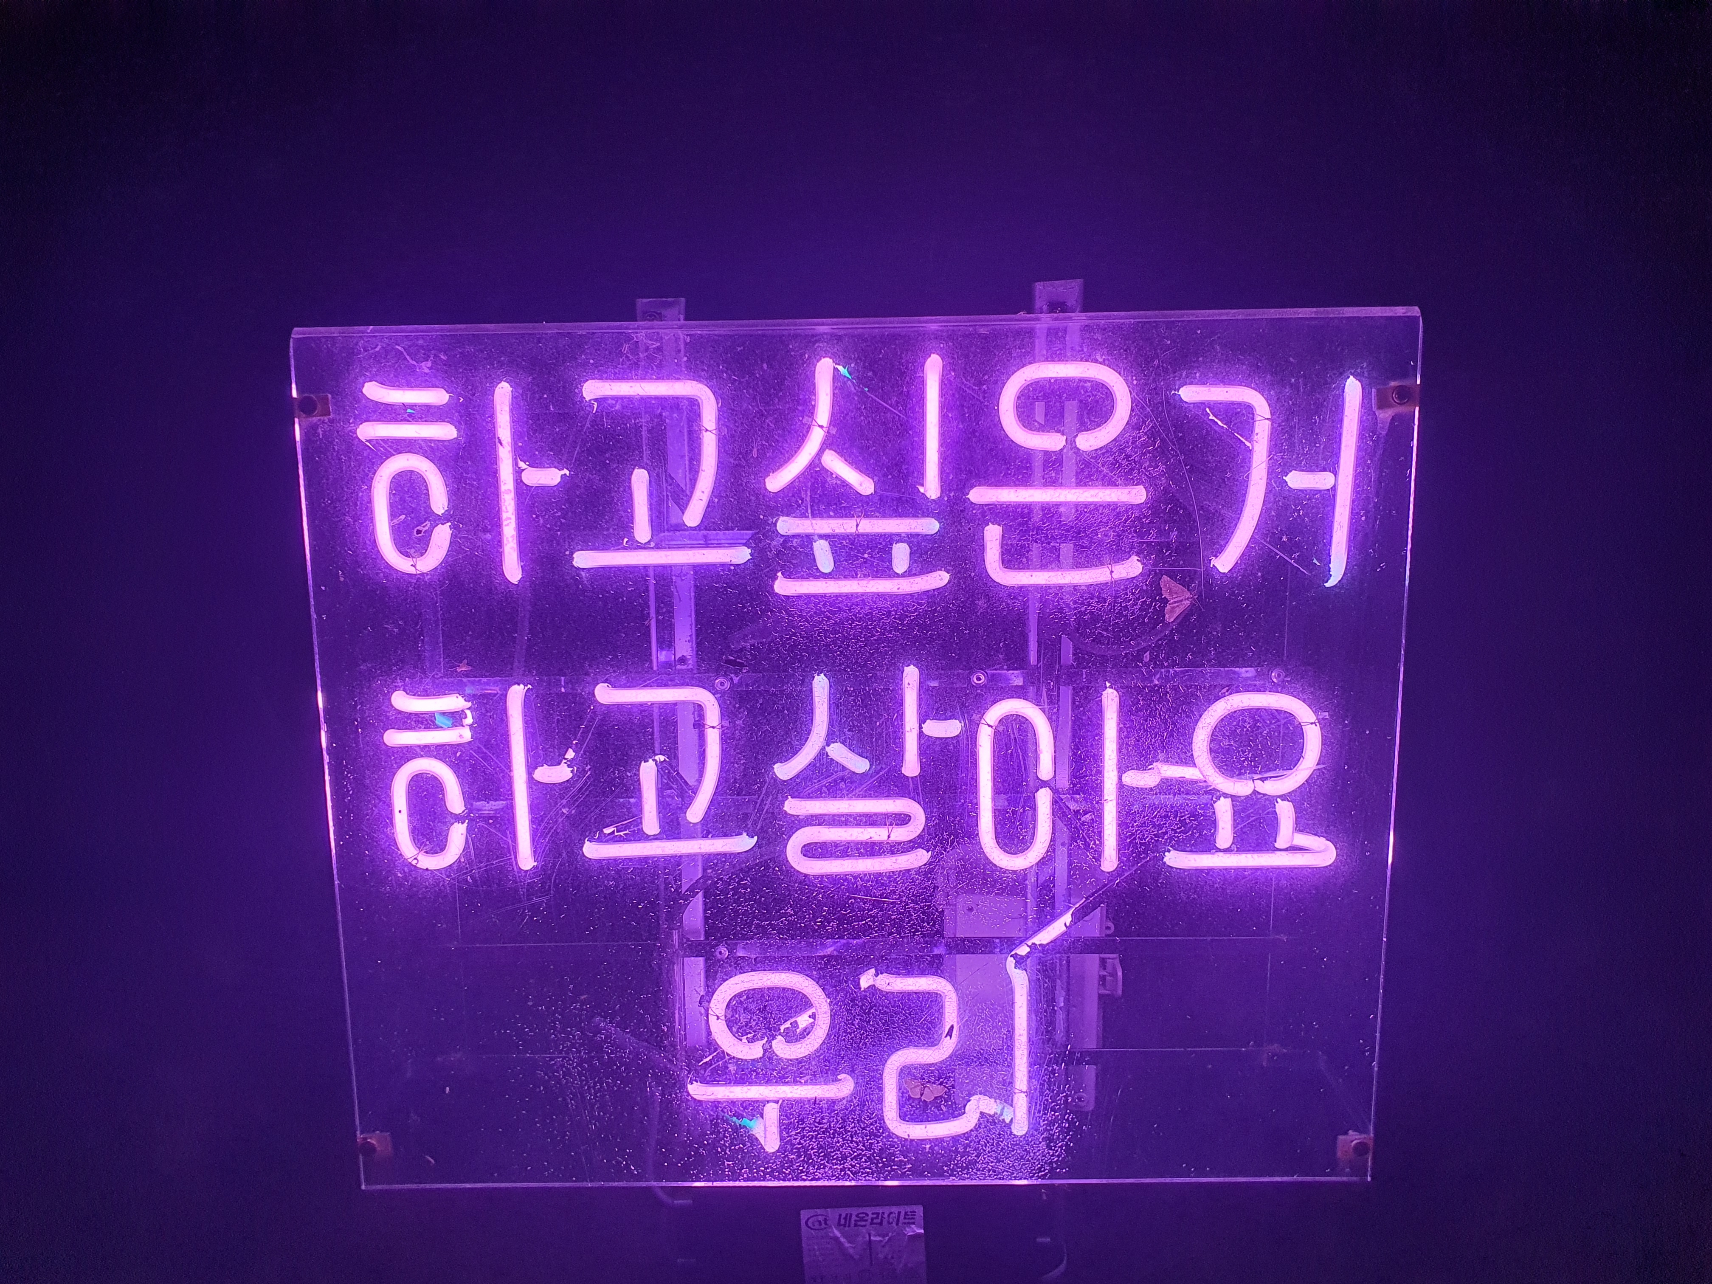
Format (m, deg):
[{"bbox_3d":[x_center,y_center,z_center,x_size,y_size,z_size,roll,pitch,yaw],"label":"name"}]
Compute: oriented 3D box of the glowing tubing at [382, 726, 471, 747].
[{"bbox_3d":[-0.314,0.070,0.942,0.064,0.012,0.014,-2,10,1],"label":"glowing tubing"}]

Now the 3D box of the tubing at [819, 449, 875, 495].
[{"bbox_3d":[-0.006,-0.119,0.906,0.046,0.012,0.014,39,8,-6],"label":"tubing"}]

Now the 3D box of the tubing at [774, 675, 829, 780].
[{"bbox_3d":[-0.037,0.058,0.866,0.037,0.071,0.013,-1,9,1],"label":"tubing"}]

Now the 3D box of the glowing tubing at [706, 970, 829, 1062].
[{"bbox_3d":[-0.060,0.263,0.902,0.086,0.066,0.013,-1,10,1],"label":"glowing tubing"}]

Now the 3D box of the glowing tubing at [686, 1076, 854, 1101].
[{"bbox_3d":[-0.061,0.315,0.911,0.119,0.014,0.011,-3,10,1],"label":"glowing tubing"}]

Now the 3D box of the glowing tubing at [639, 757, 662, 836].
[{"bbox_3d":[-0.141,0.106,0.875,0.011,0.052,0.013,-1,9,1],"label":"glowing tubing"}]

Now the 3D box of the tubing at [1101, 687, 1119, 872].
[{"bbox_3d":[0.172,0.094,0.870,0.011,0.129,0.011,-1,10,1],"label":"tubing"}]

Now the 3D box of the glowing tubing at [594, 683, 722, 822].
[{"bbox_3d":[-0.145,0.082,0.942,0.094,0.104,0.015,-1,10,1],"label":"glowing tubing"}]

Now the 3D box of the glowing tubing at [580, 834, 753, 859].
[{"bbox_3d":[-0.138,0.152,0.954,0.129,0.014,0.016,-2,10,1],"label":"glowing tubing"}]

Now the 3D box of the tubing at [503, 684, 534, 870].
[{"bbox_3d":[-0.227,0.093,0.874,0.013,0.128,0.013,-1,9,1],"label":"tubing"}]

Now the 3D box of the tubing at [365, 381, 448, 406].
[{"bbox_3d":[-0.292,-0.161,0.833,0.055,0.015,0.013,-1,9,1],"label":"tubing"}]

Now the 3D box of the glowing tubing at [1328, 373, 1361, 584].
[{"bbox_3d":[0.317,-0.103,0.834,0.013,0.136,0.011,1,10,1],"label":"glowing tubing"}]

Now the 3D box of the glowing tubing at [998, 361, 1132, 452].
[{"bbox_3d":[0.135,-0.152,0.829,0.084,0.056,0.013,-1,9,1],"label":"glowing tubing"}]

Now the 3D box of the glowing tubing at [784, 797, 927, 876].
[{"bbox_3d":[-0.001,0.143,0.950,0.106,0.059,0.015,-1,10,1],"label":"glowing tubing"}]

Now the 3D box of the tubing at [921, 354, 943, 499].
[{"bbox_3d":[0.053,-0.150,0.899,0.012,0.100,0.014,0,10,1],"label":"tubing"}]

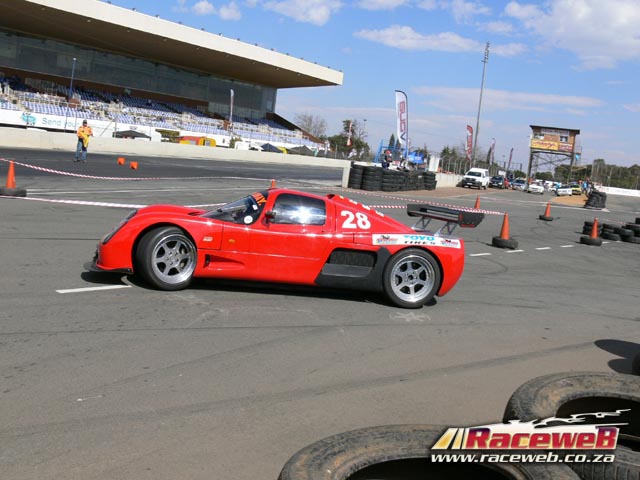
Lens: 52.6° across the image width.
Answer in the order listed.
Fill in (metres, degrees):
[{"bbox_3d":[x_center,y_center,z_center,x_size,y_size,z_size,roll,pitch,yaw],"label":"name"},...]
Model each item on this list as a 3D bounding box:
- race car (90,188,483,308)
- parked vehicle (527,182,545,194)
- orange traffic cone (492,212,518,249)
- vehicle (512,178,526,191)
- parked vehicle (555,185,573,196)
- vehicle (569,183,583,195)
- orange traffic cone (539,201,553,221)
[{"bbox_3d":[-0.403,-0.055,7.511,4.080,1.100,1.870,5,7,-9],"label":"race car"},{"bbox_3d":[25.116,-6.015,75.000,1.700,1.430,4.100,10,8,22],"label":"parked vehicle"},{"bbox_3d":[4.161,-0.217,14.500,0.580,0.770,0.580,7,7,0],"label":"orange traffic cone"},{"bbox_3d":[24.563,-6.776,79.000,1.750,1.450,4.400,9,8,20],"label":"vehicle"},{"bbox_3d":[28.527,-5.799,75.500,1.680,1.380,4.100,8,8,15],"label":"parked vehicle"},{"bbox_3d":[33.996,-6.778,86.000,1.700,1.450,4.000,10,8,24],"label":"vehicle"},{"bbox_3d":[9.224,-1.163,26.400,0.570,0.760,0.570,7,7,0],"label":"orange traffic cone"}]

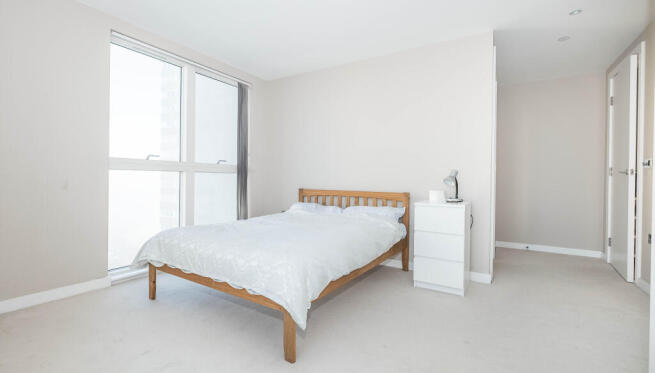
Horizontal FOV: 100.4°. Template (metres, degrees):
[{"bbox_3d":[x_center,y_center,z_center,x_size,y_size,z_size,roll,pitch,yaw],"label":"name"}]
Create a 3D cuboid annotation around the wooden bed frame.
[{"bbox_3d":[-0.268,0.479,2.606,1.516,0.847,1.937,1,0,33],"label":"wooden bed frame"}]

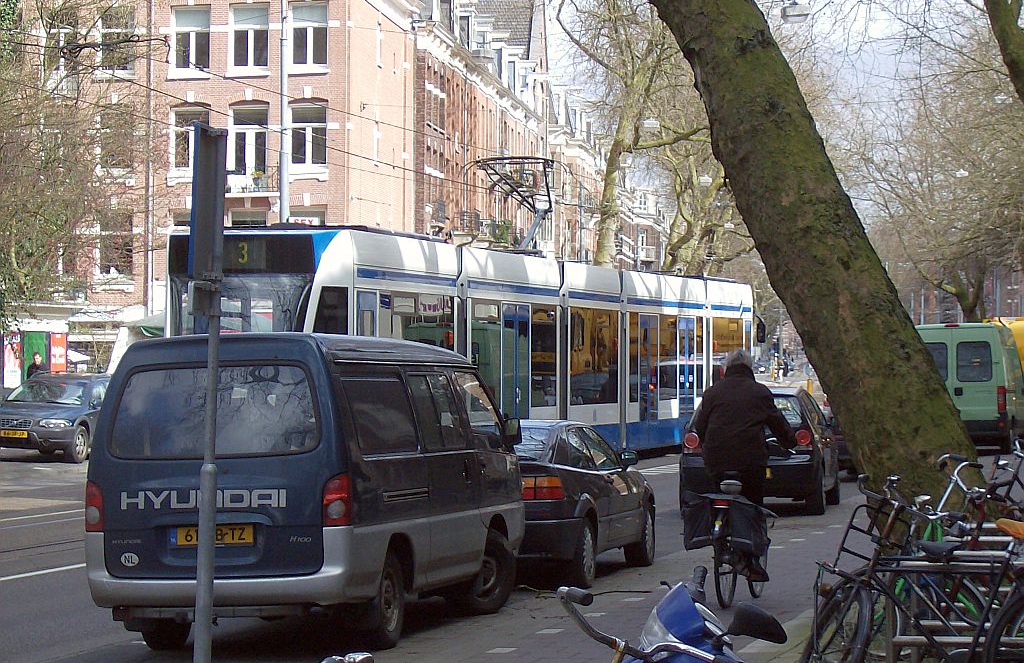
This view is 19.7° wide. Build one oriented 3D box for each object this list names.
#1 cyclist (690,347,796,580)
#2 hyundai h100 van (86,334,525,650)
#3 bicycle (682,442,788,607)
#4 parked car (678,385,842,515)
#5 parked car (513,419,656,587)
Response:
[{"bbox_3d":[1.659,0.946,21.150,0.600,1.700,0.850,-1,-1,15],"label":"cyclist"},{"bbox_3d":[-1.221,1.030,19.895,1.720,1.970,4.660,-1,-1,14],"label":"hyundai h100 van"},{"bbox_3d":[1.633,1.404,21.308,0.600,1.140,1.780,-1,-1,15],"label":"bicycle"},{"bbox_3d":[3.021,1.406,35.442,1.670,1.460,3.900,-1,-1,10],"label":"parked car"},{"bbox_3d":[0.124,1.397,24.745,1.700,1.320,4.050,-1,-1,14],"label":"parked car"}]

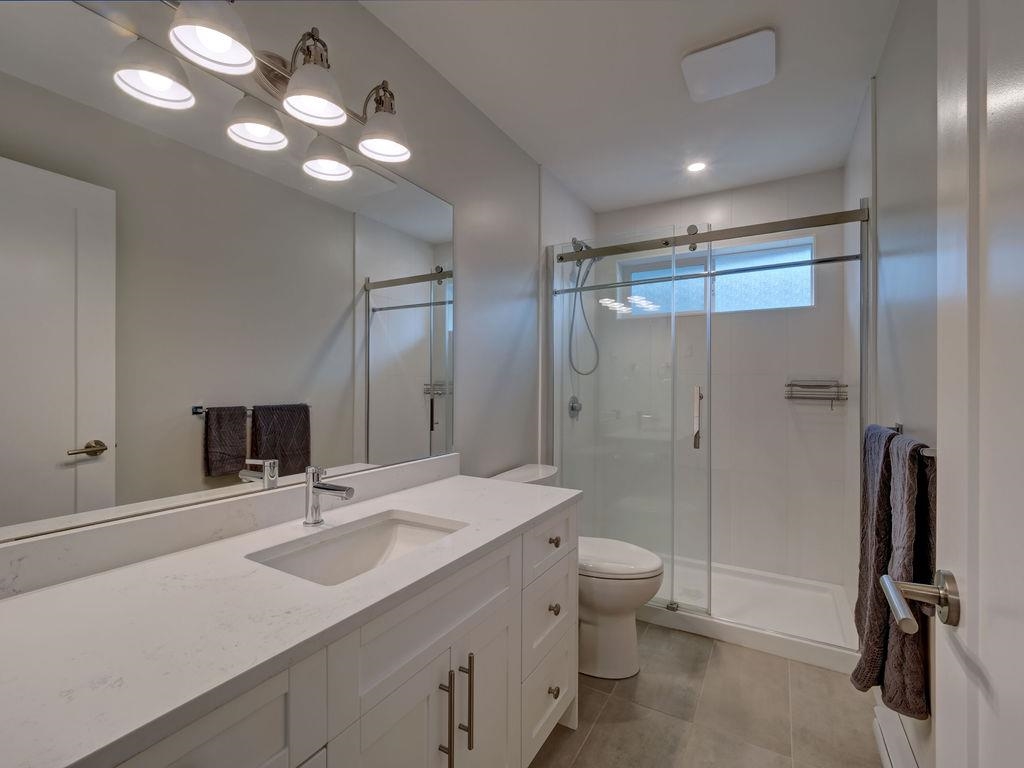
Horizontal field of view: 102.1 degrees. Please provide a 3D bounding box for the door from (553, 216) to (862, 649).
[{"bbox_3d":[0.903,0.197,2.176,1.472,1.966,0.080,0,0,27],"label":"door"}]

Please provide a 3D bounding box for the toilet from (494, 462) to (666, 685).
[{"bbox_3d":[0.326,0.846,1.908,0.726,0.795,0.417,0,-1,34],"label":"toilet"}]

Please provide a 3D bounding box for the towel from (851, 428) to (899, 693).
[{"bbox_3d":[1.028,0.503,1.159,0.119,0.755,0.348,0,0,32],"label":"towel"}]

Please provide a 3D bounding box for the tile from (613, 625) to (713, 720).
[{"bbox_3d":[0.694,1.251,1.843,0.303,0.010,0.601,0,0,32],"label":"tile"}]

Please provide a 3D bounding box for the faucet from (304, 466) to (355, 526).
[{"bbox_3d":[-0.471,0.296,1.066,0.194,0.152,0.056,0,0,32],"label":"faucet"}]

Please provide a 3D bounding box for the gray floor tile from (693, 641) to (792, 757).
[{"bbox_3d":[0.958,1.252,1.698,0.303,0.010,0.601,0,0,32],"label":"gray floor tile"}]

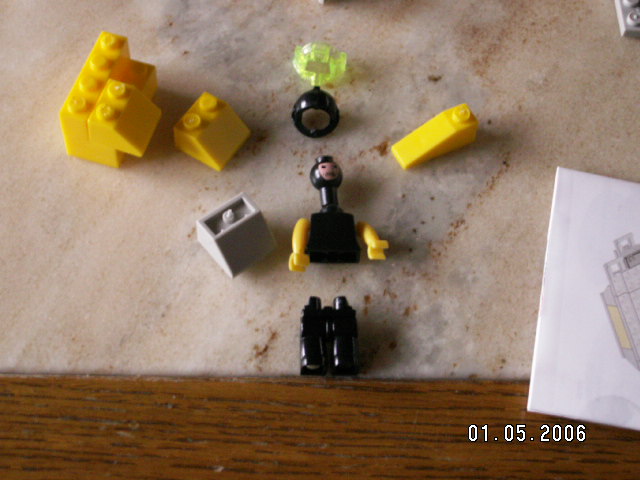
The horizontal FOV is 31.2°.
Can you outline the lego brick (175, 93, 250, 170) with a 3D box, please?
[{"bbox_3d":[-0.031,-0.033,0.337,0.016,0.011,0.016,30,62,13],"label":"lego brick"}]

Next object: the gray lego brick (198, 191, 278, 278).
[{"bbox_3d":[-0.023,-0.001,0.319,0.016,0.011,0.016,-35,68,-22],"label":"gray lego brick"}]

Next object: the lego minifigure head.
[{"bbox_3d":[0.002,-0.019,0.332,0.010,0.010,0.011,6,59,-11],"label":"lego minifigure head"}]

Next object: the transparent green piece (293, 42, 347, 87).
[{"bbox_3d":[0.000,-0.054,0.355,0.016,0.007,0.012,2,59,-3],"label":"transparent green piece"}]

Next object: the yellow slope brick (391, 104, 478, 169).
[{"bbox_3d":[0.035,-0.031,0.341,0.024,0.011,0.008,-22,63,-17],"label":"yellow slope brick"}]

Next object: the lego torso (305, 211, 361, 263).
[{"bbox_3d":[0.003,-0.001,0.323,0.015,0.008,0.013,2,59,-4],"label":"lego torso"}]

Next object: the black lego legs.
[{"bbox_3d":[0.003,0.025,0.306,0.016,0.009,0.019,1,59,-4],"label":"black lego legs"}]

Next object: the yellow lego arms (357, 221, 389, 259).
[{"bbox_3d":[0.014,0.001,0.319,0.006,0.006,0.013,-17,50,-14],"label":"yellow lego arms"}]

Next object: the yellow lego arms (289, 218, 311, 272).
[{"bbox_3d":[-0.006,0.002,0.320,0.006,0.006,0.015,7,59,0],"label":"yellow lego arms"}]

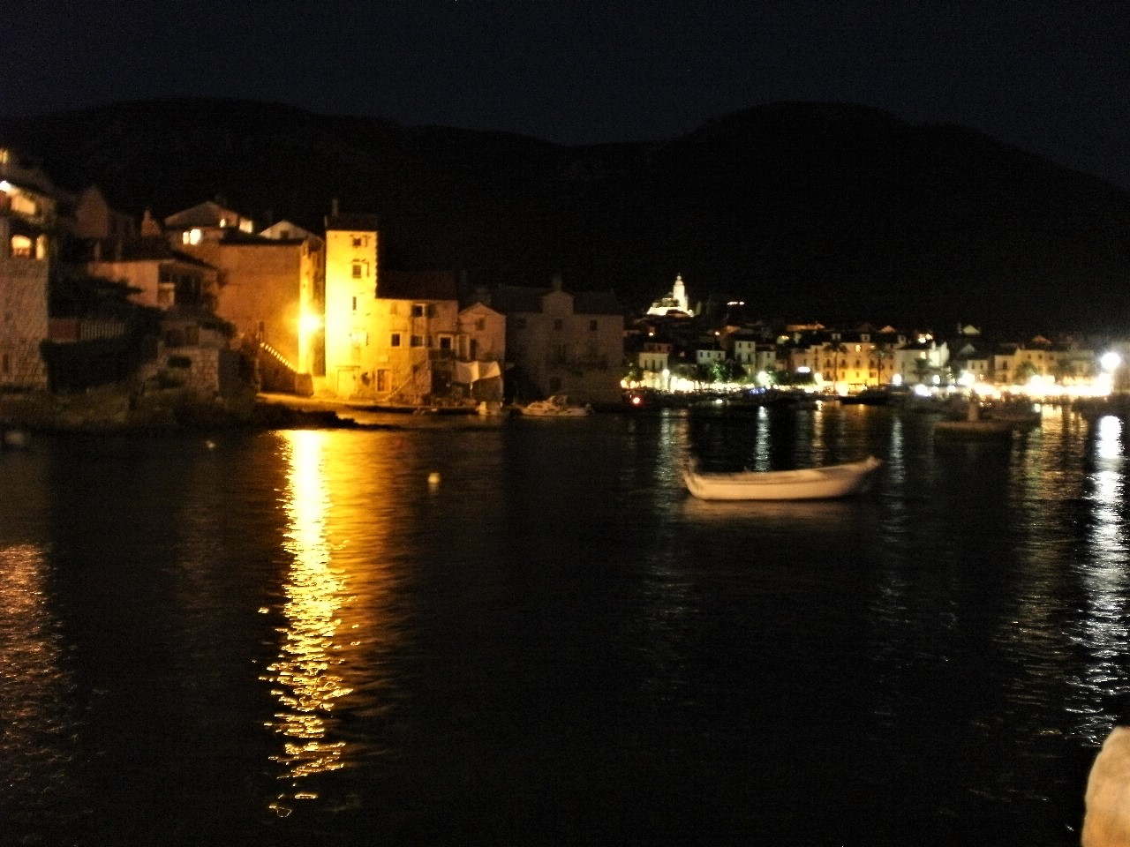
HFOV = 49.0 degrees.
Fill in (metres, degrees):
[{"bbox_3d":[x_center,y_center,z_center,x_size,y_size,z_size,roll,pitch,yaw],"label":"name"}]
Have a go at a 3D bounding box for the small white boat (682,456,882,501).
[{"bbox_3d":[4.507,1.093,25.668,4.150,0.900,1.500,0,1,-5],"label":"small white boat"}]

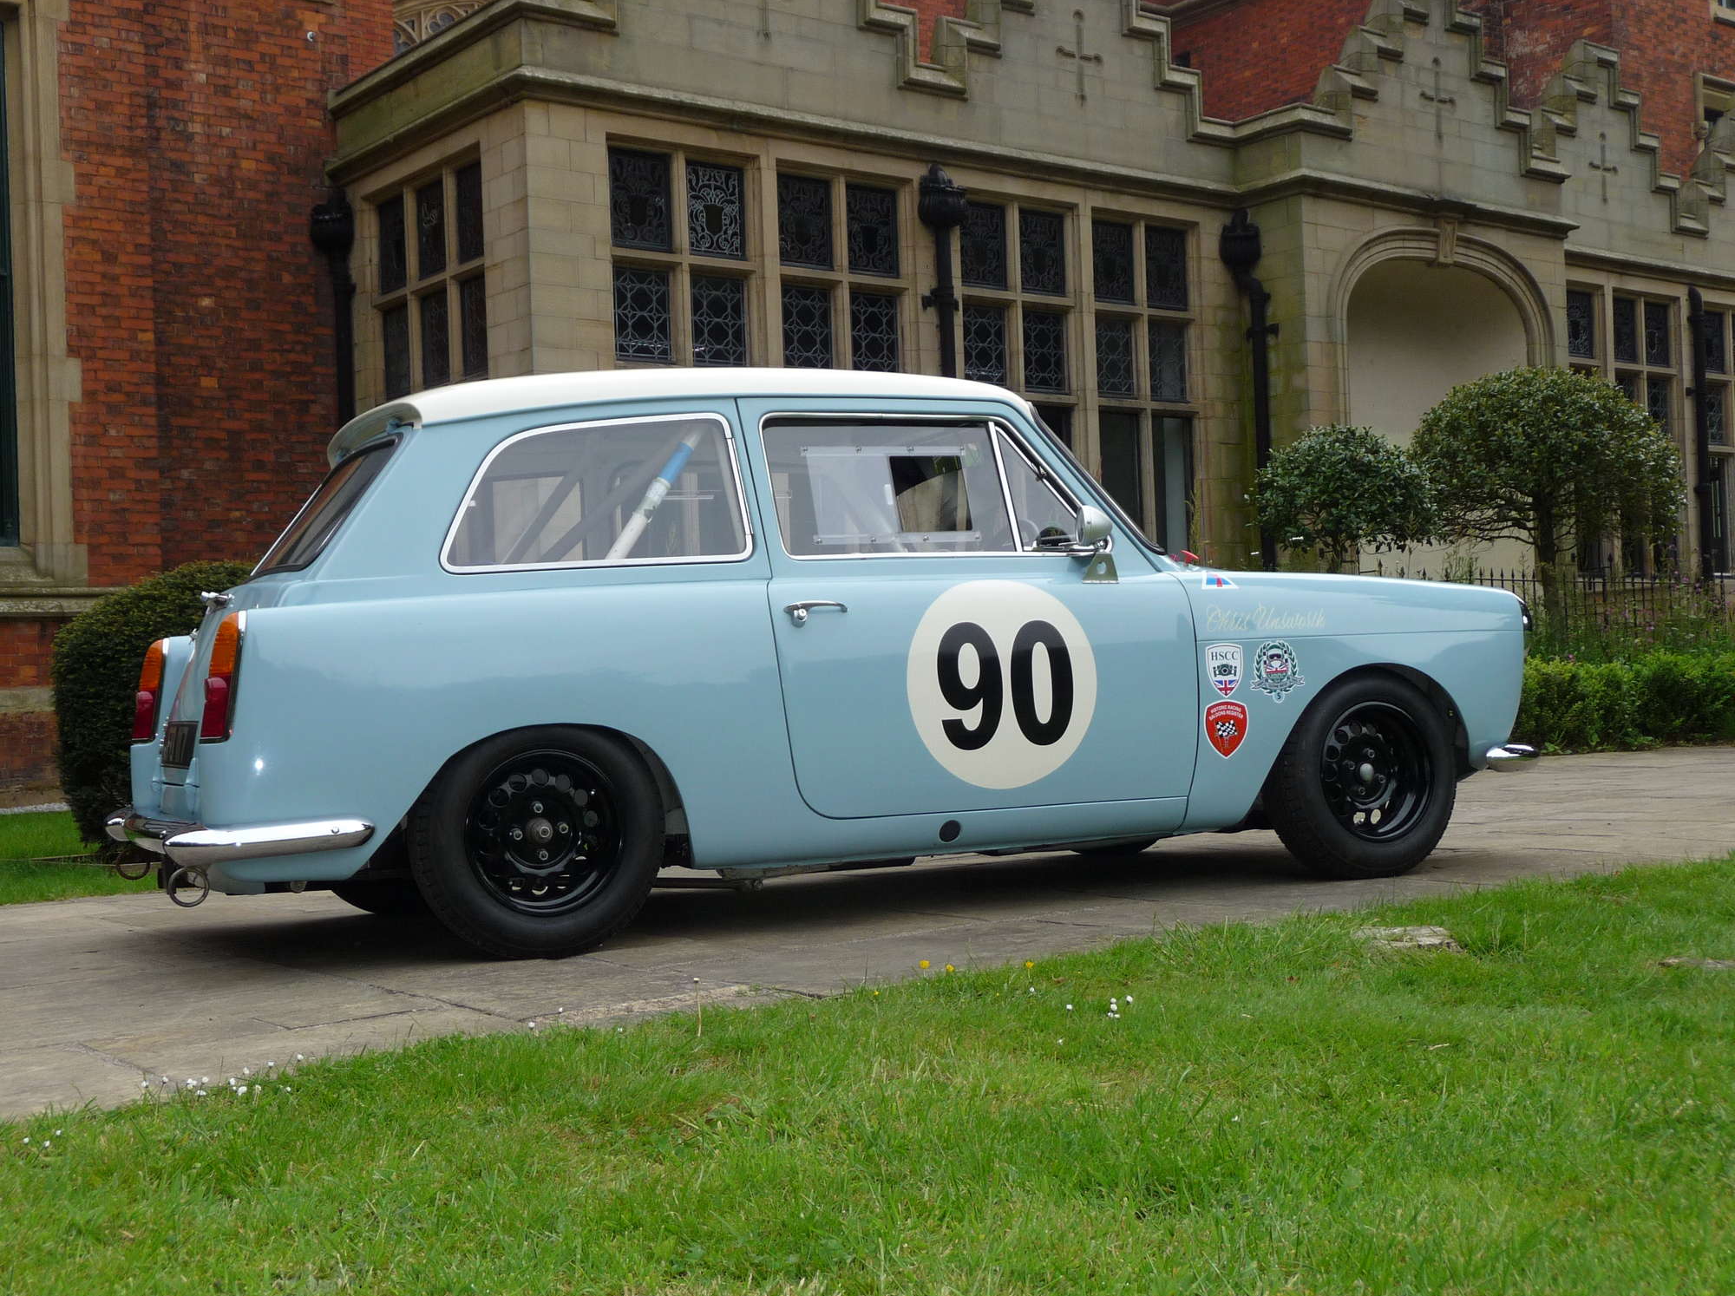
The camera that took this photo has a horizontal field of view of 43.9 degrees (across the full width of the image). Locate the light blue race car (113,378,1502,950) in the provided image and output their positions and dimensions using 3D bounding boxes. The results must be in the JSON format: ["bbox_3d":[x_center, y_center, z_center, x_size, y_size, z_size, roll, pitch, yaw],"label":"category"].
[{"bbox_3d":[-0.046,-0.030,5.712,3.680,1.375,1.520,-2,-1,-25],"label":"light blue race car"}]

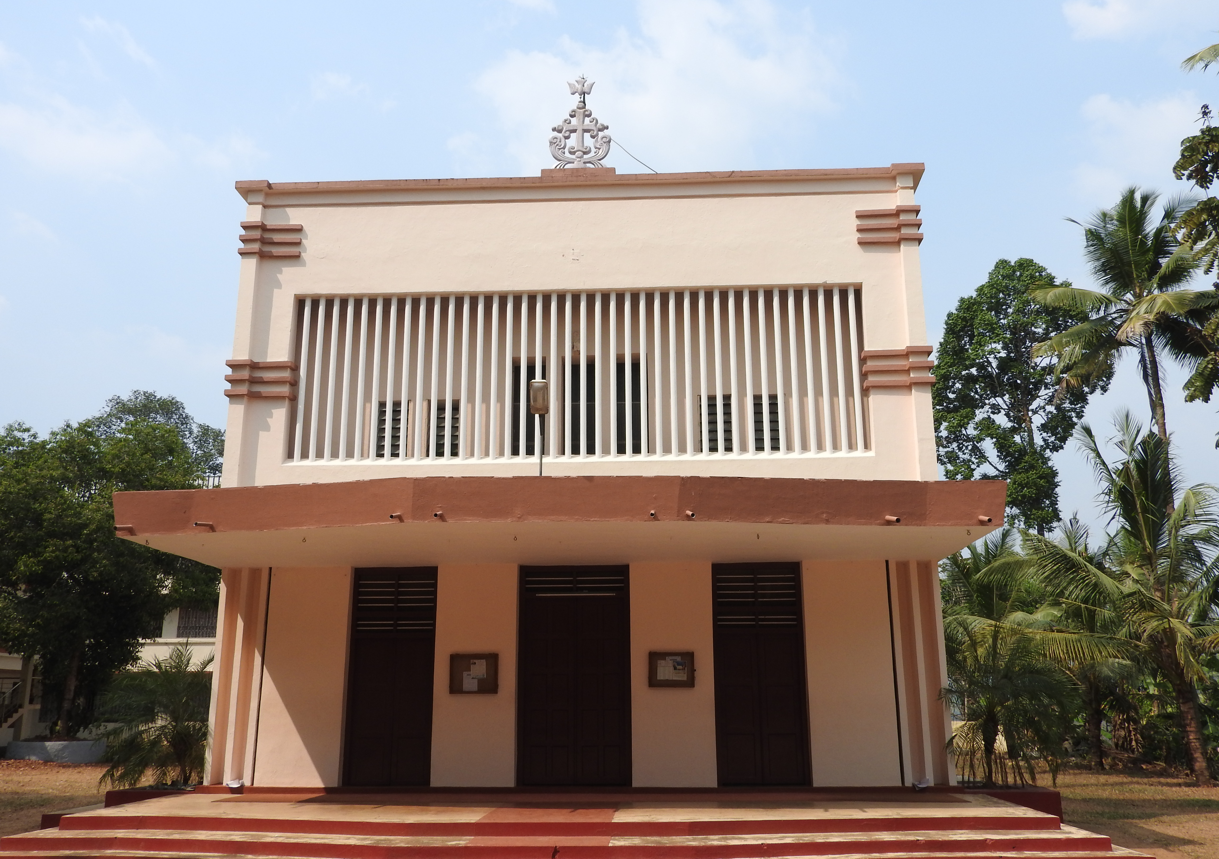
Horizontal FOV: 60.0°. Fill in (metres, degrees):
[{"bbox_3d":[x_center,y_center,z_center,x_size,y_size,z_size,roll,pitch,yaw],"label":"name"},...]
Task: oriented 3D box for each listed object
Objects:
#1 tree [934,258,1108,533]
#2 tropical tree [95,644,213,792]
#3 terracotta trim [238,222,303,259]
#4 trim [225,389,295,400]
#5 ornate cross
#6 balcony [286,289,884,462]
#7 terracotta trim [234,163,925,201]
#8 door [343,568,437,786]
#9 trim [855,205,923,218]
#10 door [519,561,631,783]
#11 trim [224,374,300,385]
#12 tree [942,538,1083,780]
[{"bbox_3d":[16.833,2.514,42.101,7.600,20.150,7.400,-1,-15,2],"label":"tree"},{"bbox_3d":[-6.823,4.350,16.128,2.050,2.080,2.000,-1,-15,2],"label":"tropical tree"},{"bbox_3d":[-5.262,-2.965,16.491,0.950,0.490,0.250,-1,-15,2],"label":"terracotta trim"},{"bbox_3d":[-5.261,-0.526,15.884,0.930,0.075,0.320,-1,-15,2],"label":"trim"},{"bbox_3d":[-0.493,-5.146,17.993,1.062,1.920,0.240,-1,-15,2],"label":"ornate cross"},{"bbox_3d":[-0.517,-0.893,16.941,9.000,2.820,0.140,-1,-15,2],"label":"balcony"},{"bbox_3d":[-0.506,-3.896,16.620,10.690,0.220,0.520,-1,-15,2],"label":"terracotta trim"},{"bbox_3d":[-3.068,3.471,14.948,1.270,3.000,0.120,-1,-15,2],"label":"door"},{"bbox_3d":[4.536,-3.535,17.264,1.020,0.090,0.350,-1,-15,2],"label":"trim"},{"bbox_3d":[-0.536,3.666,15.848,1.724,3.193,0.140,-1,-15,2],"label":"door"},{"bbox_3d":[-5.267,-0.753,15.944,0.940,0.075,0.320,-1,-15,2],"label":"trim"},{"bbox_3d":[5.626,3.195,15.051,2.000,3.540,2.000,-1,-15,2],"label":"tree"}]

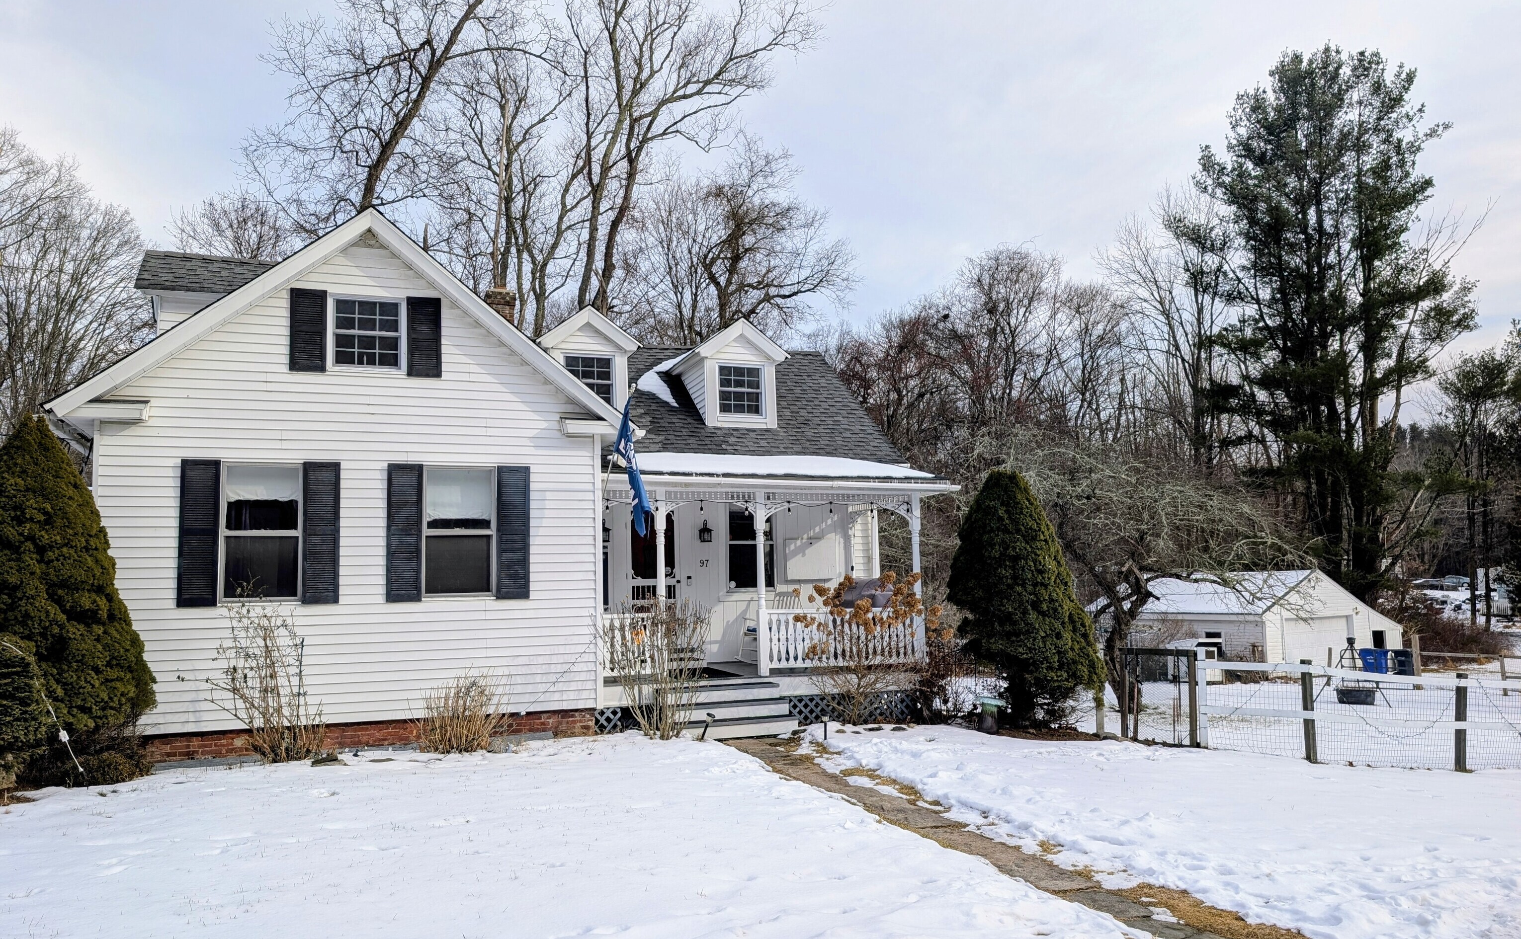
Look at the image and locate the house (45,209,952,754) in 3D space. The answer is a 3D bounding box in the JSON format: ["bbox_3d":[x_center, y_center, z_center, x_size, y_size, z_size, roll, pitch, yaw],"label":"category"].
[{"bbox_3d":[-3.590,0.541,16.342,10.973,6.164,8.978,1,-7,-21],"label":"house"}]

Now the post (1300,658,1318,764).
[{"bbox_3d":[6.349,2.806,12.267,0.100,1.192,0.100,-6,-8,37],"label":"post"}]

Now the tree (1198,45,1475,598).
[{"bbox_3d":[24.948,-7.022,46.903,11.800,24.988,10.500,-5,-7,28],"label":"tree"}]

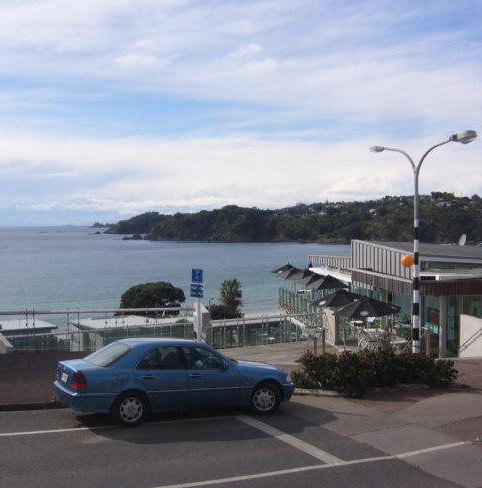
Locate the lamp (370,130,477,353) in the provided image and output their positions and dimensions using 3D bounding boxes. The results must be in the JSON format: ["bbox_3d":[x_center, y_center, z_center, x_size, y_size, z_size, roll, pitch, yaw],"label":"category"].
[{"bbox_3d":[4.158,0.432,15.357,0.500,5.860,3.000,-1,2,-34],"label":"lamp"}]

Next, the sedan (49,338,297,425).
[{"bbox_3d":[-1.169,2.505,12.591,4.500,1.420,1.750,3,-2,-29],"label":"sedan"}]

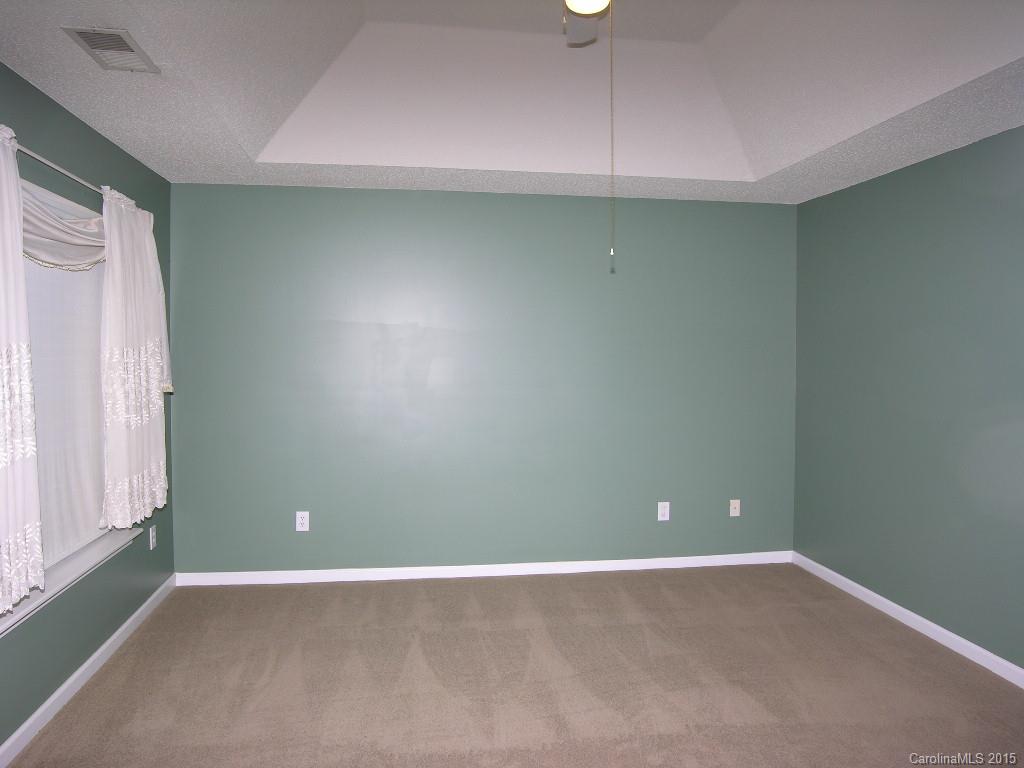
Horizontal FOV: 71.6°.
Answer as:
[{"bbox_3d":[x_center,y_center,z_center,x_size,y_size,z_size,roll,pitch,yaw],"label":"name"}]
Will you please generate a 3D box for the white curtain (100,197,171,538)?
[{"bbox_3d":[-1.872,-0.112,3.598,0.120,1.576,0.803,0,3,-8],"label":"white curtain"}]

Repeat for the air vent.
[{"bbox_3d":[-1.324,-1.100,2.370,0.198,0.022,0.341,0,3,-8],"label":"air vent"}]

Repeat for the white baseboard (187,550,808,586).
[{"bbox_3d":[-0.053,1.196,4.604,4.027,0.082,0.020,0,3,-8],"label":"white baseboard"}]

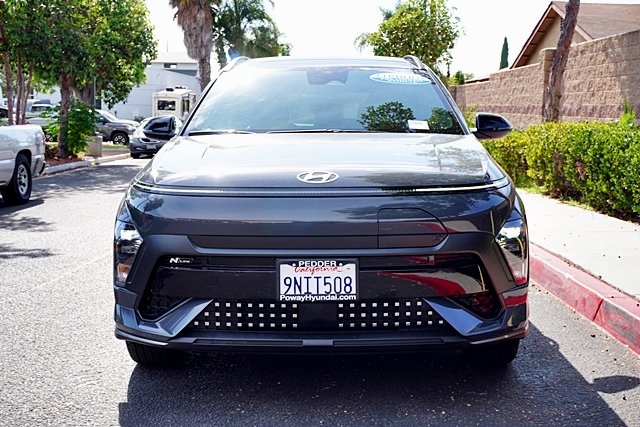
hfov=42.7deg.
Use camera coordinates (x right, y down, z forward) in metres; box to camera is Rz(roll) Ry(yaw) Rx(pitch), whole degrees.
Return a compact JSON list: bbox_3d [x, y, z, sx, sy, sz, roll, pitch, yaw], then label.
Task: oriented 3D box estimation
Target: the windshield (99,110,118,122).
[{"bbox_3d":[-9.700,-4.500,37.970,0.800,0.520,1.500,0,7,3],"label":"windshield"}]

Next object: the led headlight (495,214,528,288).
[{"bbox_3d":[0.802,0.150,3.401,0.190,0.310,0.240,-1,6,-5],"label":"led headlight"}]

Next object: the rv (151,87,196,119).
[{"bbox_3d":[-13.000,-9.150,73.300,2.450,3.200,7.000,0,7,1],"label":"rv"}]

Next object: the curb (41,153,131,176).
[{"bbox_3d":[-6.351,-1.395,22.703,0.200,0.150,9.000,0,6,0],"label":"curb"}]

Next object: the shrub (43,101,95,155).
[{"bbox_3d":[-6.949,-2.376,22.600,1.420,1.450,1.300,0,7,0],"label":"shrub"}]

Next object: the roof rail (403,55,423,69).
[{"bbox_3d":[0.645,-1.085,5.920,0.070,0.150,1.750,0,7,2],"label":"roof rail"}]

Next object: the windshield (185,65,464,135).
[{"bbox_3d":[0.027,-0.630,4.571,1.460,0.130,0.950,0,32,1],"label":"windshield"}]

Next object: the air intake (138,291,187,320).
[{"bbox_3d":[-0.637,0.377,3.330,0.210,0.115,0.120,1,6,10],"label":"air intake"}]

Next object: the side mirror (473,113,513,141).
[{"bbox_3d":[0.982,-0.494,4.644,0.215,0.150,0.150,0,6,1],"label":"side mirror"}]

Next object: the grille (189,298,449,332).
[{"bbox_3d":[-0.006,0.399,3.216,1.030,0.135,0.100,0,6,1],"label":"grille"}]

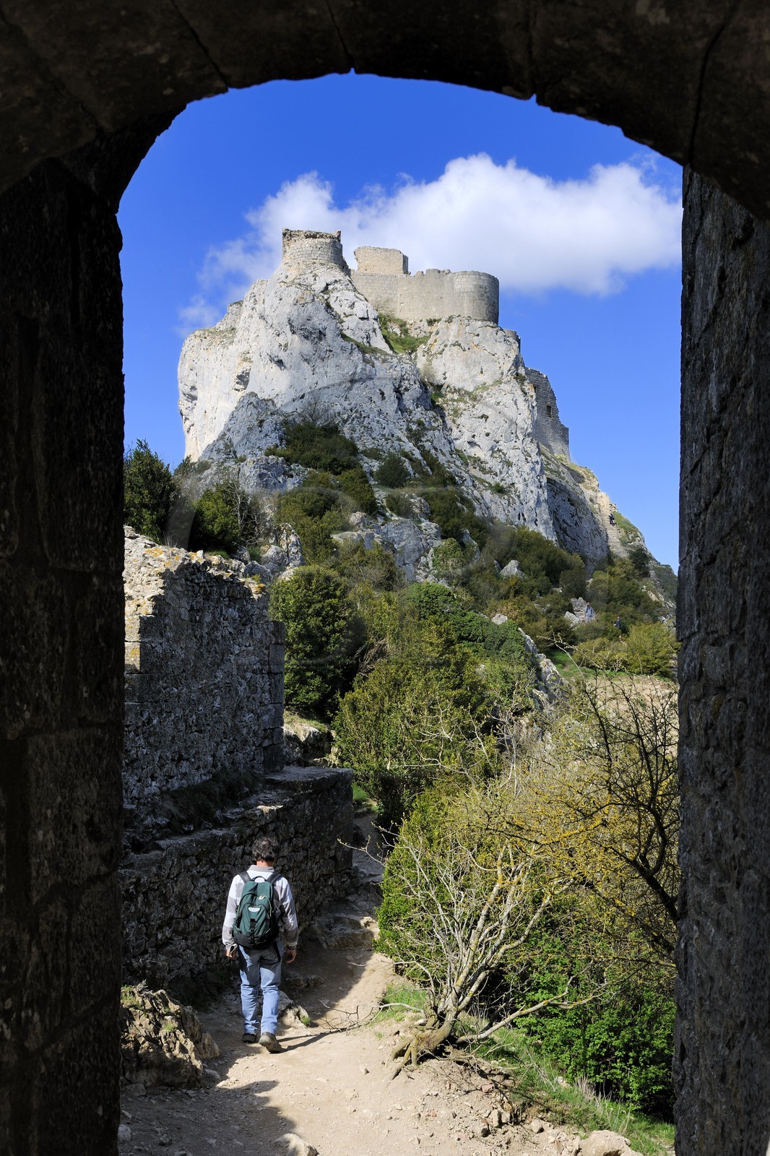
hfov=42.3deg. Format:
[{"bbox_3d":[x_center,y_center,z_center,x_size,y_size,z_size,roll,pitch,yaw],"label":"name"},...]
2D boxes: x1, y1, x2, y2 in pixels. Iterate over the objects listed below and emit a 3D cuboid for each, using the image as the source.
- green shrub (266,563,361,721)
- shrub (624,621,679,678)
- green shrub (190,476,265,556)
[{"bbox_3d":[-1.216,1.138,17.300,1.570,2.600,1.800,0,0,0],"label":"green shrub"},{"bbox_3d":[13.447,3.608,50.000,2.640,2.770,2.800,0,0,0],"label":"shrub"},{"bbox_3d":[-3.720,-1.440,23.500,1.780,1.800,1.700,0,0,0],"label":"green shrub"}]

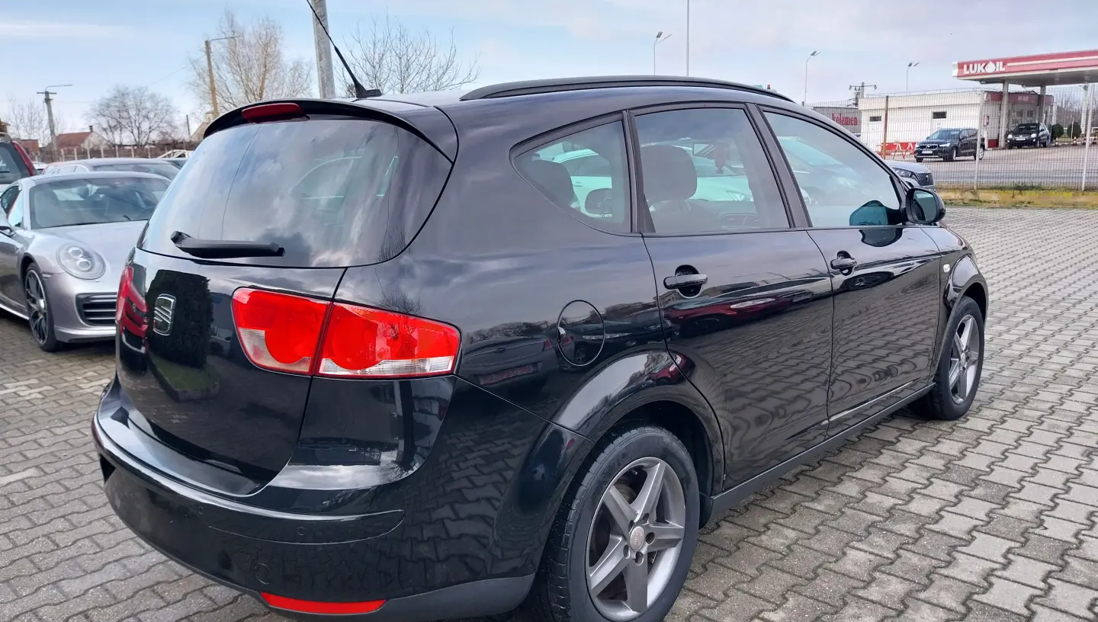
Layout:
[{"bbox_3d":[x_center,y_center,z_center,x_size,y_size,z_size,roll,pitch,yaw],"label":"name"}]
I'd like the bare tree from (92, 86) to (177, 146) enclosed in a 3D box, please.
[{"bbox_3d":[-21.806,-9.054,44.102,5.300,5.876,5.300,-7,12,-25],"label":"bare tree"}]

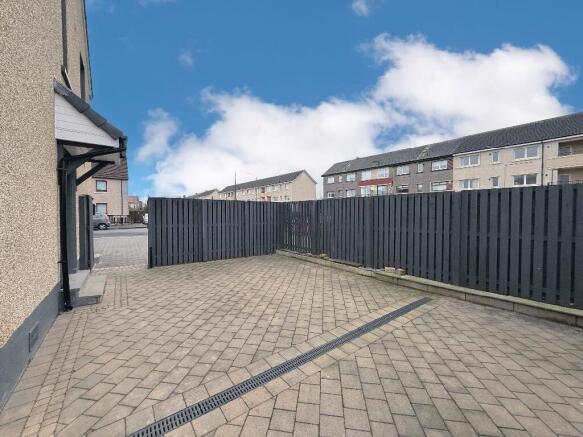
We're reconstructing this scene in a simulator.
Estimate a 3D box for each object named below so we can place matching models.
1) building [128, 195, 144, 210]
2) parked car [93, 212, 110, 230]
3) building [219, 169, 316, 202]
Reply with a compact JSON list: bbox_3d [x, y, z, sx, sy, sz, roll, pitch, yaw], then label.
[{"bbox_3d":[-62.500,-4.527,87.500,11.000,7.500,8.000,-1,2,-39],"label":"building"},{"bbox_3d":[-17.200,0.234,19.100,3.950,1.480,1.700,-1,2,-41],"label":"parked car"},{"bbox_3d":[-10.000,-5.860,70.300,7.800,11.000,42.300,-1,2,-39],"label":"building"}]

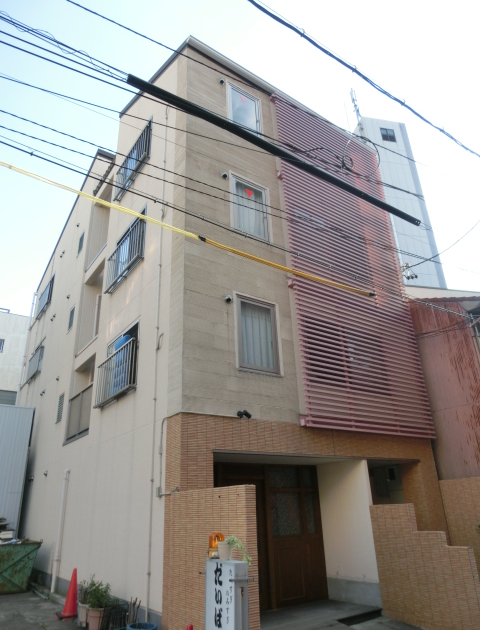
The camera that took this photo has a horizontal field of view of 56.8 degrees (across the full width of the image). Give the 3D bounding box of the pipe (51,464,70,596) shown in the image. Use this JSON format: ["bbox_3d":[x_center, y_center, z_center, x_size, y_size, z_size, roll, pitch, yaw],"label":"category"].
[{"bbox_3d":[-4.101,4.832,10.138,0.150,2.570,0.100,14,-28,-32],"label":"pipe"}]

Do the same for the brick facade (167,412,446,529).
[{"bbox_3d":[1.631,3.521,7.817,6.250,3.000,0.450,14,-28,-32],"label":"brick facade"}]

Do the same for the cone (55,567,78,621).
[{"bbox_3d":[-2.843,4.698,7.542,0.380,0.705,0.380,14,-28,-32],"label":"cone"}]

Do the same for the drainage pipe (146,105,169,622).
[{"bbox_3d":[-1.461,-0.209,8.054,0.060,10.000,0.060,14,-28,-32],"label":"drainage pipe"}]

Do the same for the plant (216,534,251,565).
[{"bbox_3d":[-0.071,2.378,4.470,0.270,0.280,0.240,14,-28,-32],"label":"plant"}]

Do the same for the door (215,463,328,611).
[{"bbox_3d":[0.629,4.098,8.347,2.540,2.440,0.100,14,-28,-32],"label":"door"}]

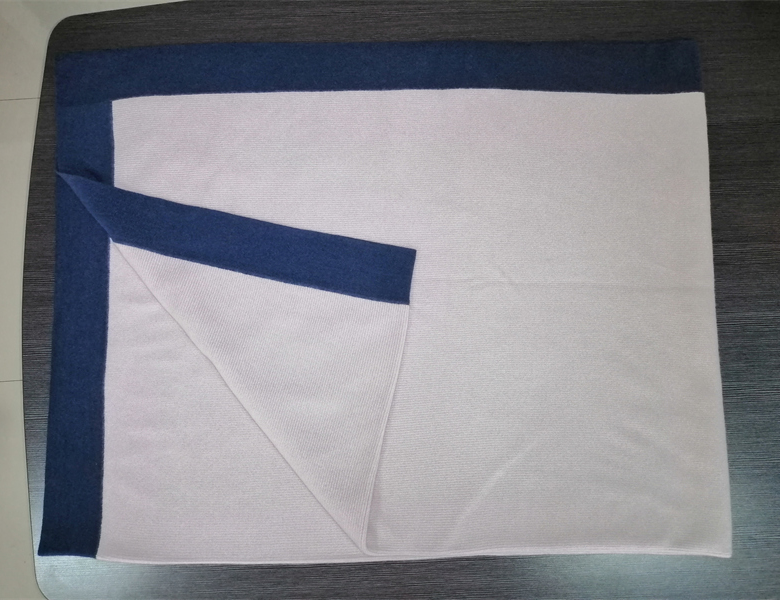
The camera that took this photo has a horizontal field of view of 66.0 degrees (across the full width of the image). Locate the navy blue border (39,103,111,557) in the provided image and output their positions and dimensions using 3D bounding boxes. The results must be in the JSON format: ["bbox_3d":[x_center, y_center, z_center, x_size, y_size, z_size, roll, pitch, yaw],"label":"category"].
[{"bbox_3d":[-0.460,0.034,0.894,0.092,0.012,0.674,-1,85,1],"label":"navy blue border"}]

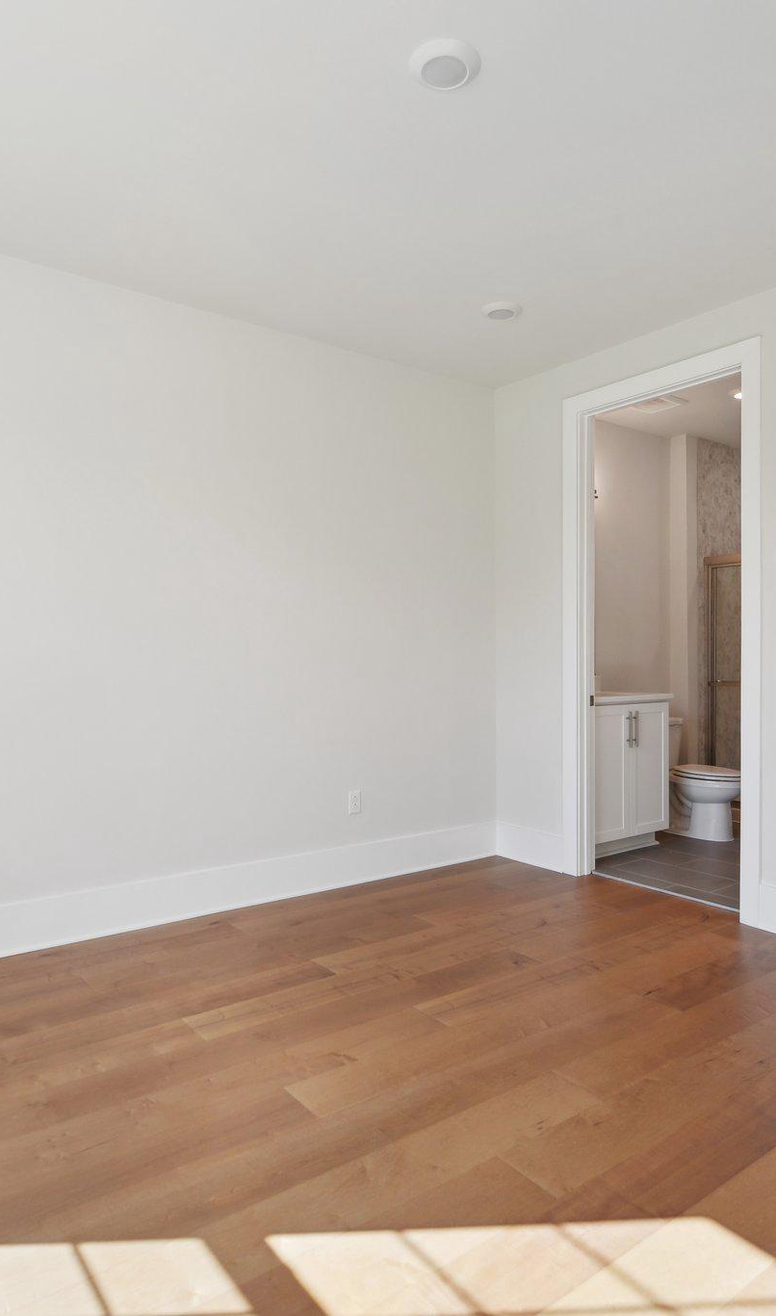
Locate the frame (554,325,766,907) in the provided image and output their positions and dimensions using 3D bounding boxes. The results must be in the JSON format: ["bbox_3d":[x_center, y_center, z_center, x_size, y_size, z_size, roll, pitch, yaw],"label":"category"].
[{"bbox_3d":[1.331,-0.111,3.760,0.150,2.552,1.071,0,0,-38],"label":"frame"}]

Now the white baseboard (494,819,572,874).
[{"bbox_3d":[0.805,1.068,4.331,0.025,0.192,0.470,0,0,-38],"label":"white baseboard"}]

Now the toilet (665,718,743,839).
[{"bbox_3d":[2.013,0.793,5.074,0.440,0.740,0.740,0,0,-37],"label":"toilet"}]

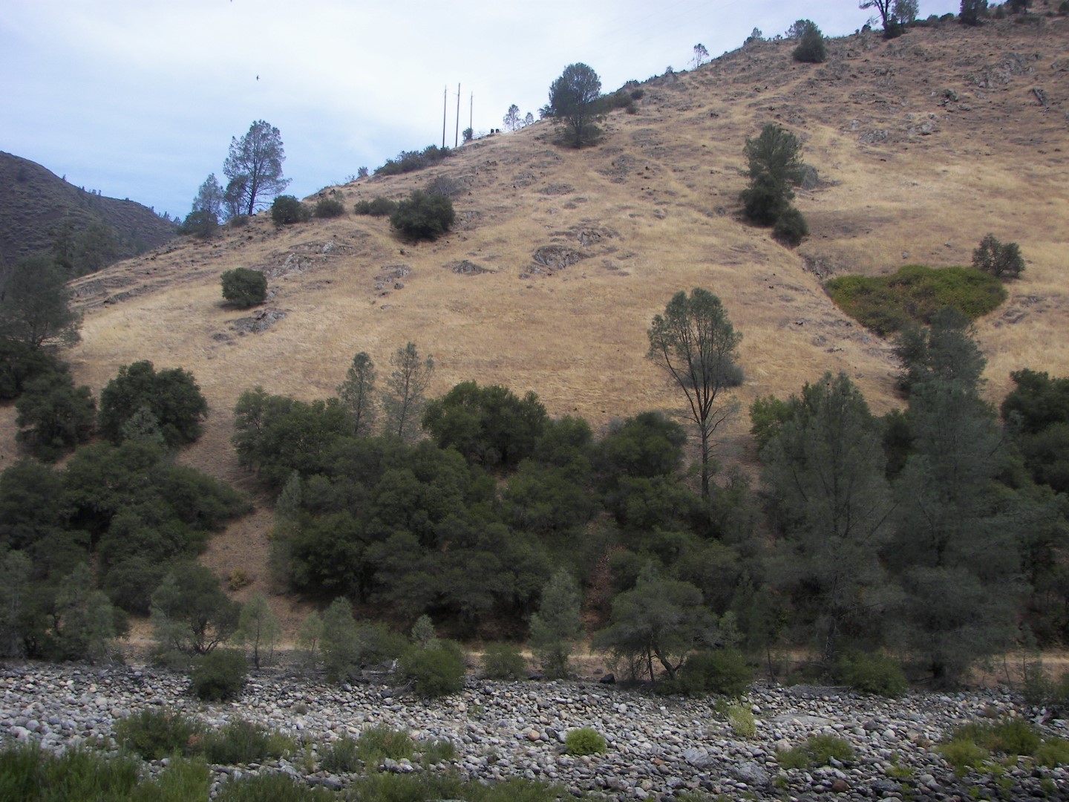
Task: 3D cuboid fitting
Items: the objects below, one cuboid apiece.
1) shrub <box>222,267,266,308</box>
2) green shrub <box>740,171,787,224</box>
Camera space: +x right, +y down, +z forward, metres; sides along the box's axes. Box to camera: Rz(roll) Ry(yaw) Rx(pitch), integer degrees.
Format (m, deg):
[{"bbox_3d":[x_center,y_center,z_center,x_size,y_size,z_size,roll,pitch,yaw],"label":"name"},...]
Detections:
[{"bbox_3d":[-27.671,-10.750,106.000,4.325,3.785,4.236,2,-7,0],"label":"shrub"},{"bbox_3d":[27.269,-24.145,132.000,5.482,6.348,5.369,2,-7,0],"label":"green shrub"}]

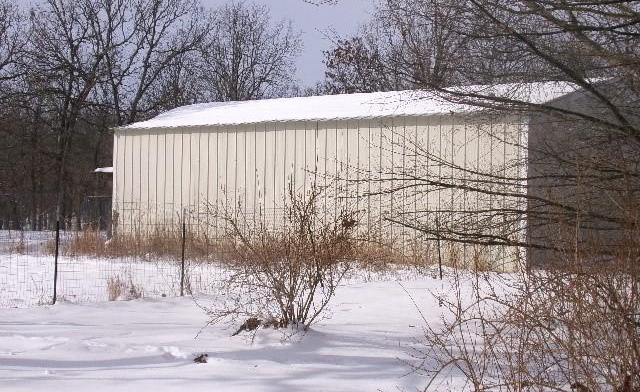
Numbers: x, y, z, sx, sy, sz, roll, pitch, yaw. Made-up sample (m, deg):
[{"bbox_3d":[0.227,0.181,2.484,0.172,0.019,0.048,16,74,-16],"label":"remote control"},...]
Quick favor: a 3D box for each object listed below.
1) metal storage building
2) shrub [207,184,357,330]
[{"bbox_3d":[1.480,-0.599,28.559,12.723,4.259,7.720,1,0,36],"label":"metal storage building"},{"bbox_3d":[-0.445,0.700,12.400,1.720,1.660,1.600,1,0,0],"label":"shrub"}]

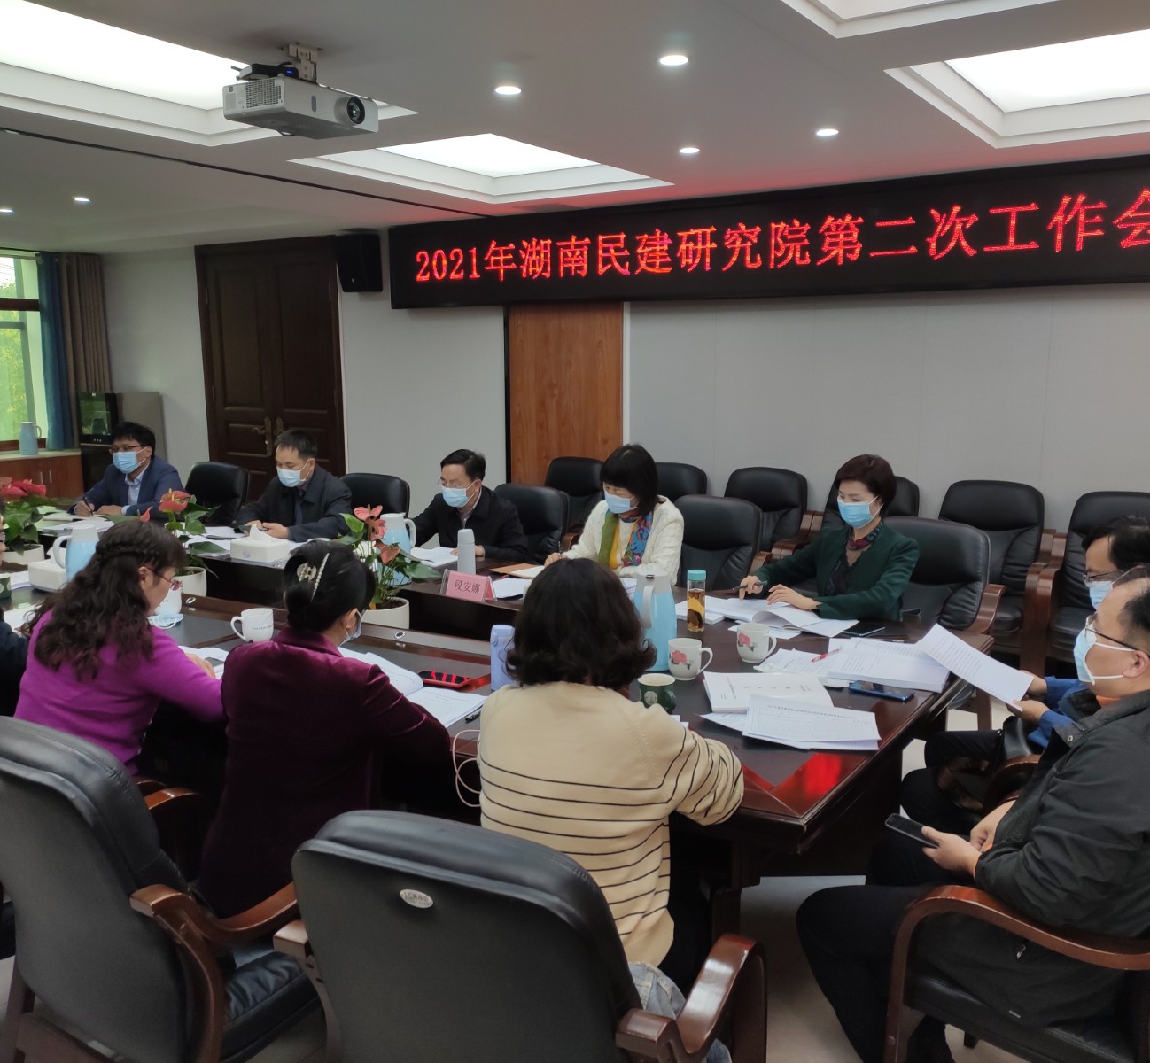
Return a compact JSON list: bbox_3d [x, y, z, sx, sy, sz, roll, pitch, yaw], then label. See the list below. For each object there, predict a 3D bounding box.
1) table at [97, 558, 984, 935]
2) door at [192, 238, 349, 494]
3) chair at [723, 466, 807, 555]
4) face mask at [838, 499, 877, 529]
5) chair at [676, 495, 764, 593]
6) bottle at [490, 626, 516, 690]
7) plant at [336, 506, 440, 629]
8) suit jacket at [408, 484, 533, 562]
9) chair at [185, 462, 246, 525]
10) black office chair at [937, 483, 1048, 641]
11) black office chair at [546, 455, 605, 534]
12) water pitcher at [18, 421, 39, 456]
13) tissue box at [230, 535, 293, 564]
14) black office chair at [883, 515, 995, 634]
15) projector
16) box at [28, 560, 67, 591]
[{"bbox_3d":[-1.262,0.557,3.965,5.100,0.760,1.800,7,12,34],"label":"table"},{"bbox_3d":[-2.450,-1.054,8.251,1.690,2.480,0.120,7,12,34],"label":"door"},{"bbox_3d":[0.946,0.161,5.634,0.600,0.985,0.620,7,12,34],"label":"chair"},{"bbox_3d":[0.998,-0.065,3.626,0.080,0.110,0.140,-24,22,-34],"label":"face mask"},{"bbox_3d":[0.448,0.365,4.450,0.610,0.980,0.670,7,12,34],"label":"chair"},{"bbox_3d":[-0.182,0.322,2.591,0.065,0.158,0.065,0,10,0],"label":"bottle"},{"bbox_3d":[-0.640,0.163,3.490,0.340,0.490,0.340,0,10,0],"label":"plant"},{"bbox_3d":[-0.391,0.052,4.466,0.570,0.500,0.520,6,11,31],"label":"suit jacket"},{"bbox_3d":[-2.258,0.119,5.877,0.610,0.980,0.670,5,11,28],"label":"chair"},{"bbox_3d":[1.950,0.274,4.977,0.600,0.985,0.620,7,12,34],"label":"black office chair"},{"bbox_3d":[-0.115,0.044,6.305,0.600,0.985,0.620,7,12,34],"label":"black office chair"},{"bbox_3d":[-4.307,-0.732,8.112,0.190,0.265,0.140,-5,11,-28],"label":"water pitcher"},{"bbox_3d":[-1.311,0.078,4.276,0.220,0.080,0.130,7,12,34],"label":"tissue box"},{"bbox_3d":[1.211,0.460,3.852,0.614,0.970,0.634,8,12,39],"label":"black office chair"},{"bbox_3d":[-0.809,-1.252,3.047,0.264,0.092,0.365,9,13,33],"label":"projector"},{"bbox_3d":[-1.877,0.160,3.755,0.233,0.083,0.129,7,12,34],"label":"box"}]

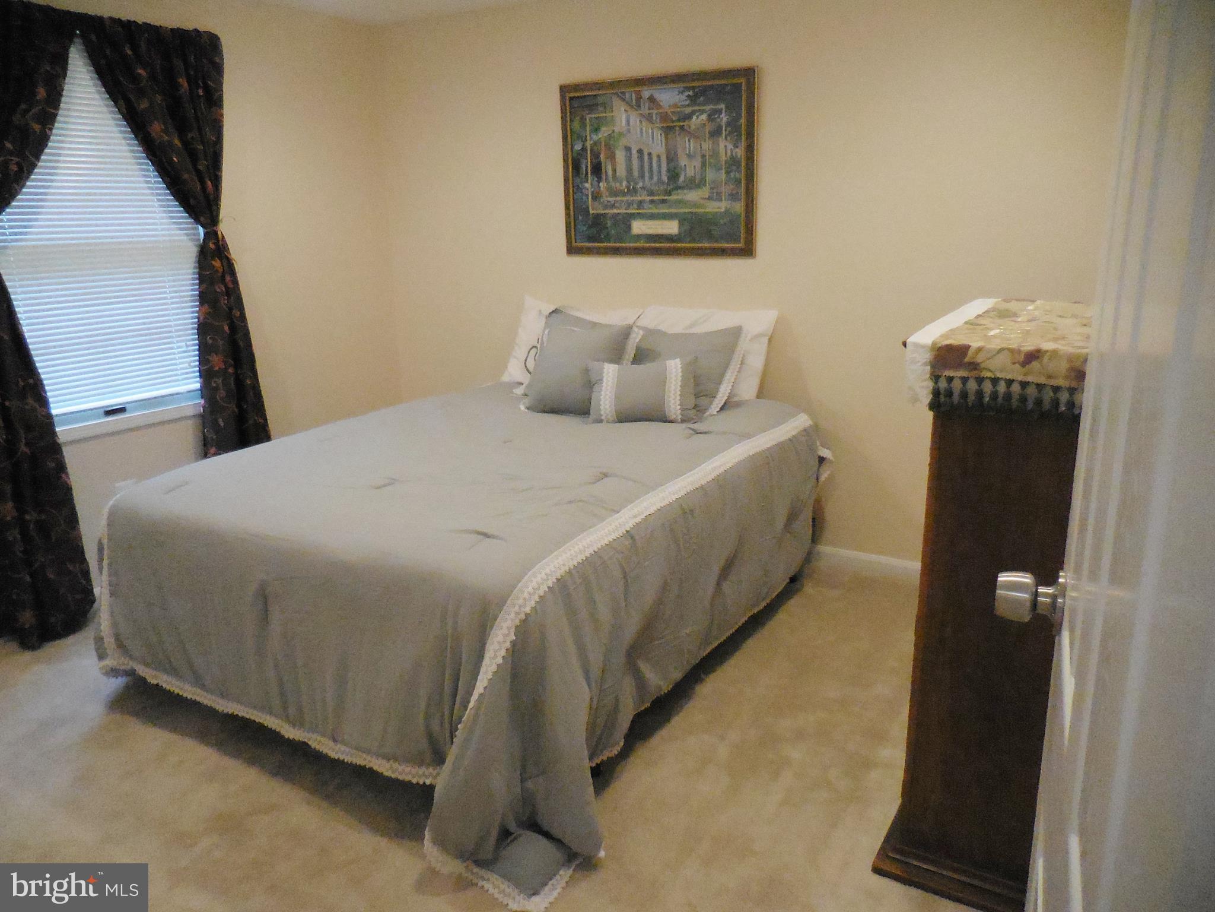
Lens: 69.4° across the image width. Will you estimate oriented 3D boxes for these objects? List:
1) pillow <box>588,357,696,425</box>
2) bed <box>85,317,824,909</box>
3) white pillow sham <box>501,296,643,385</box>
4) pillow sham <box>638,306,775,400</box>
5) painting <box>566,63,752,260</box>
[{"bbox_3d":[0.141,-0.258,3.513,0.418,0.274,0.129,1,-10,8],"label":"pillow"},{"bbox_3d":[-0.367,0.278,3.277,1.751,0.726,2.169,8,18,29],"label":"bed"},{"bbox_3d":[-0.154,-0.519,4.047,0.667,0.428,0.149,8,-9,29],"label":"white pillow sham"},{"bbox_3d":[0.375,-0.444,3.749,0.647,0.418,0.149,8,-9,29],"label":"pillow sham"},{"bbox_3d":[0.199,-1.252,3.807,0.935,0.744,0.030,8,18,29],"label":"painting"}]

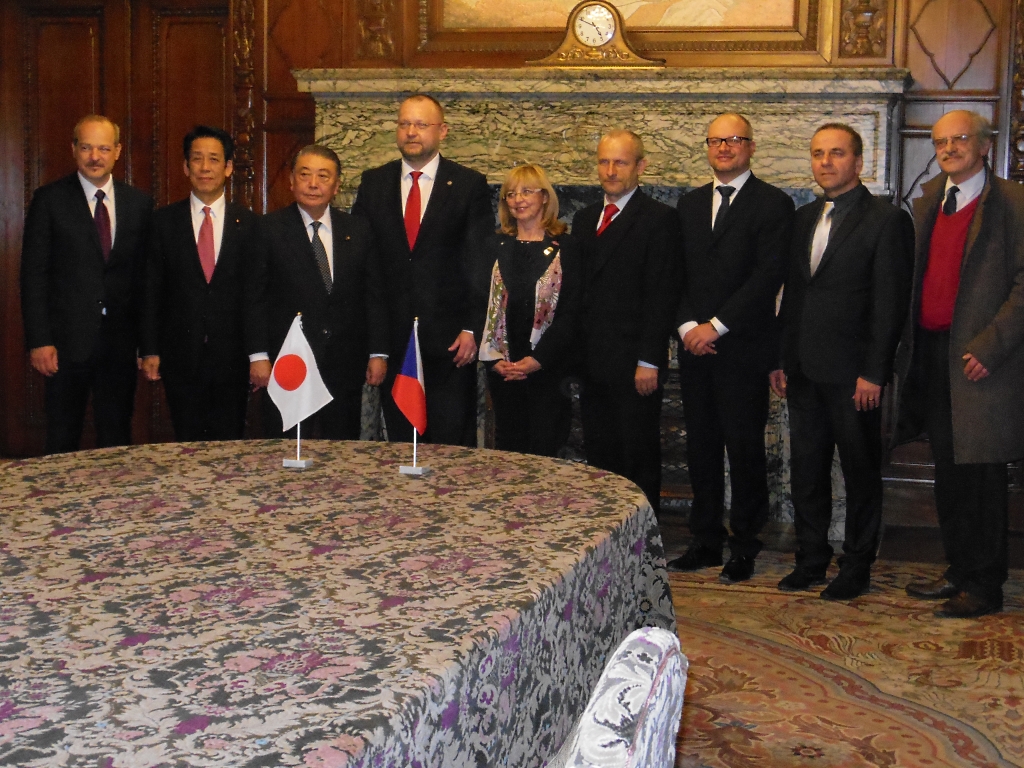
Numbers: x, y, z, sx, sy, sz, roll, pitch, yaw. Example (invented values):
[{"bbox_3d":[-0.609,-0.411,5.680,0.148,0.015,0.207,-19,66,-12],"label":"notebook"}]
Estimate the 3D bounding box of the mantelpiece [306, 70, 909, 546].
[{"bbox_3d":[0.371,-0.397,7.763,2.740,2.040,0.480,3,6,14],"label":"mantelpiece"}]

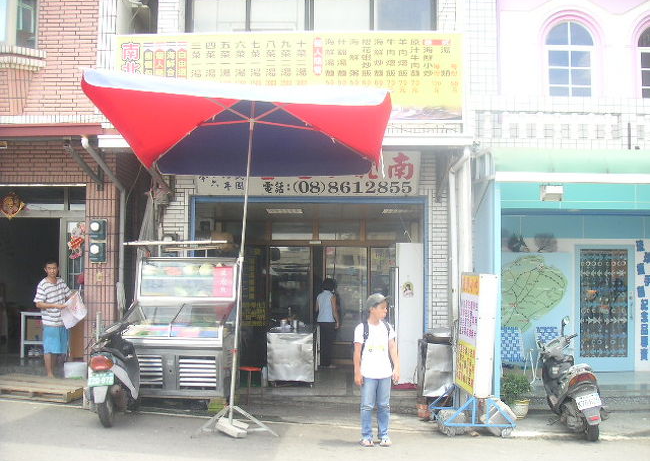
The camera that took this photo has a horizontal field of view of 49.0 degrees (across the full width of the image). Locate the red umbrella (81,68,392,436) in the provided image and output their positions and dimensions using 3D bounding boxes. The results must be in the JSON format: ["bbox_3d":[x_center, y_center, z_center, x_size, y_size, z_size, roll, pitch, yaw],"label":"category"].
[{"bbox_3d":[-0.800,0.339,7.450,2.800,3.500,2.400,2,-2,0],"label":"red umbrella"}]

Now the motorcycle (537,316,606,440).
[{"bbox_3d":[2.810,1.690,8.300,0.680,1.200,1.750,0,-2,2],"label":"motorcycle"}]

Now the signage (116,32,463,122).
[{"bbox_3d":[-0.468,-2.023,9.400,4.560,1.173,0.080,0,-2,1],"label":"signage"}]

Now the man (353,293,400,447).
[{"bbox_3d":[0.520,1.410,7.200,0.480,1.540,0.300,0,-2,-2],"label":"man"}]

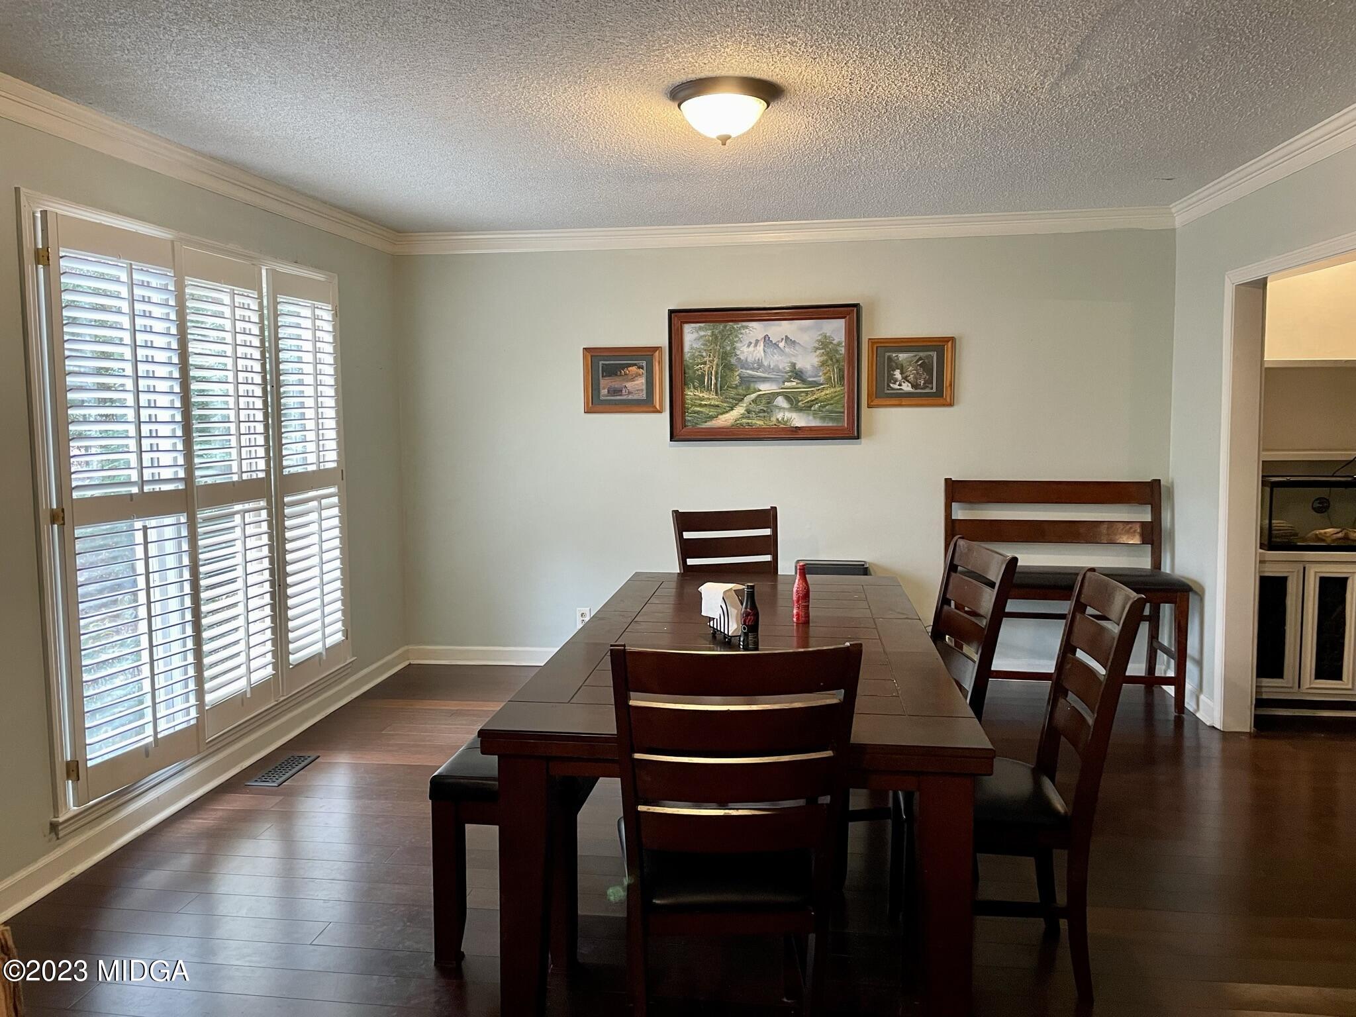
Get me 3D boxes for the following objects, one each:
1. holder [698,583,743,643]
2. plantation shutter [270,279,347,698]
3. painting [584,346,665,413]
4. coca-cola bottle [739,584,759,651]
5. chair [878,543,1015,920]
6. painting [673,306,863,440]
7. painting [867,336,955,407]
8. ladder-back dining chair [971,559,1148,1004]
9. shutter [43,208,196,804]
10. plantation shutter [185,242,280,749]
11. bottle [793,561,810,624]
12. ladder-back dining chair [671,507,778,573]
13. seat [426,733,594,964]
[{"bbox_3d":[0.135,0.309,3.107,0.080,0.175,0.140,-3,6,-24],"label":"holder"},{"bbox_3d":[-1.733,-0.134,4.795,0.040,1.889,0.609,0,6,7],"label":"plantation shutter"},{"bbox_3d":[-0.294,-0.700,5.572,0.437,0.359,0.027,0,6,7],"label":"painting"},{"bbox_3d":[0.202,0.300,2.852,0.053,0.183,0.053,0,6,7],"label":"coca-cola bottle"},{"bbox_3d":[0.709,0.631,3.193,0.560,1.030,0.470,-1,6,2],"label":"chair"},{"bbox_3d":[0.463,-0.721,5.467,1.009,0.711,0.040,0,6,7],"label":"painting"},{"bbox_3d":[1.228,-0.717,5.363,0.444,0.361,0.025,0,6,8],"label":"painting"},{"bbox_3d":[0.834,0.683,2.654,0.565,1.030,0.470,0,6,5],"label":"ladder-back dining chair"},{"bbox_3d":[-1.846,0.003,3.455,0.050,1.864,0.570,1,6,14],"label":"shutter"},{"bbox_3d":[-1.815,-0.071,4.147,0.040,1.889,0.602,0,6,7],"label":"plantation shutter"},{"bbox_3d":[0.387,0.261,3.187,0.053,0.191,0.053,0,6,7],"label":"bottle"},{"bbox_3d":[0.259,0.540,4.159,0.470,1.030,0.560,-2,6,-8],"label":"ladder-back dining chair"},{"bbox_3d":[-0.356,0.894,3.285,0.415,0.515,1.280,0,6,7],"label":"seat"}]

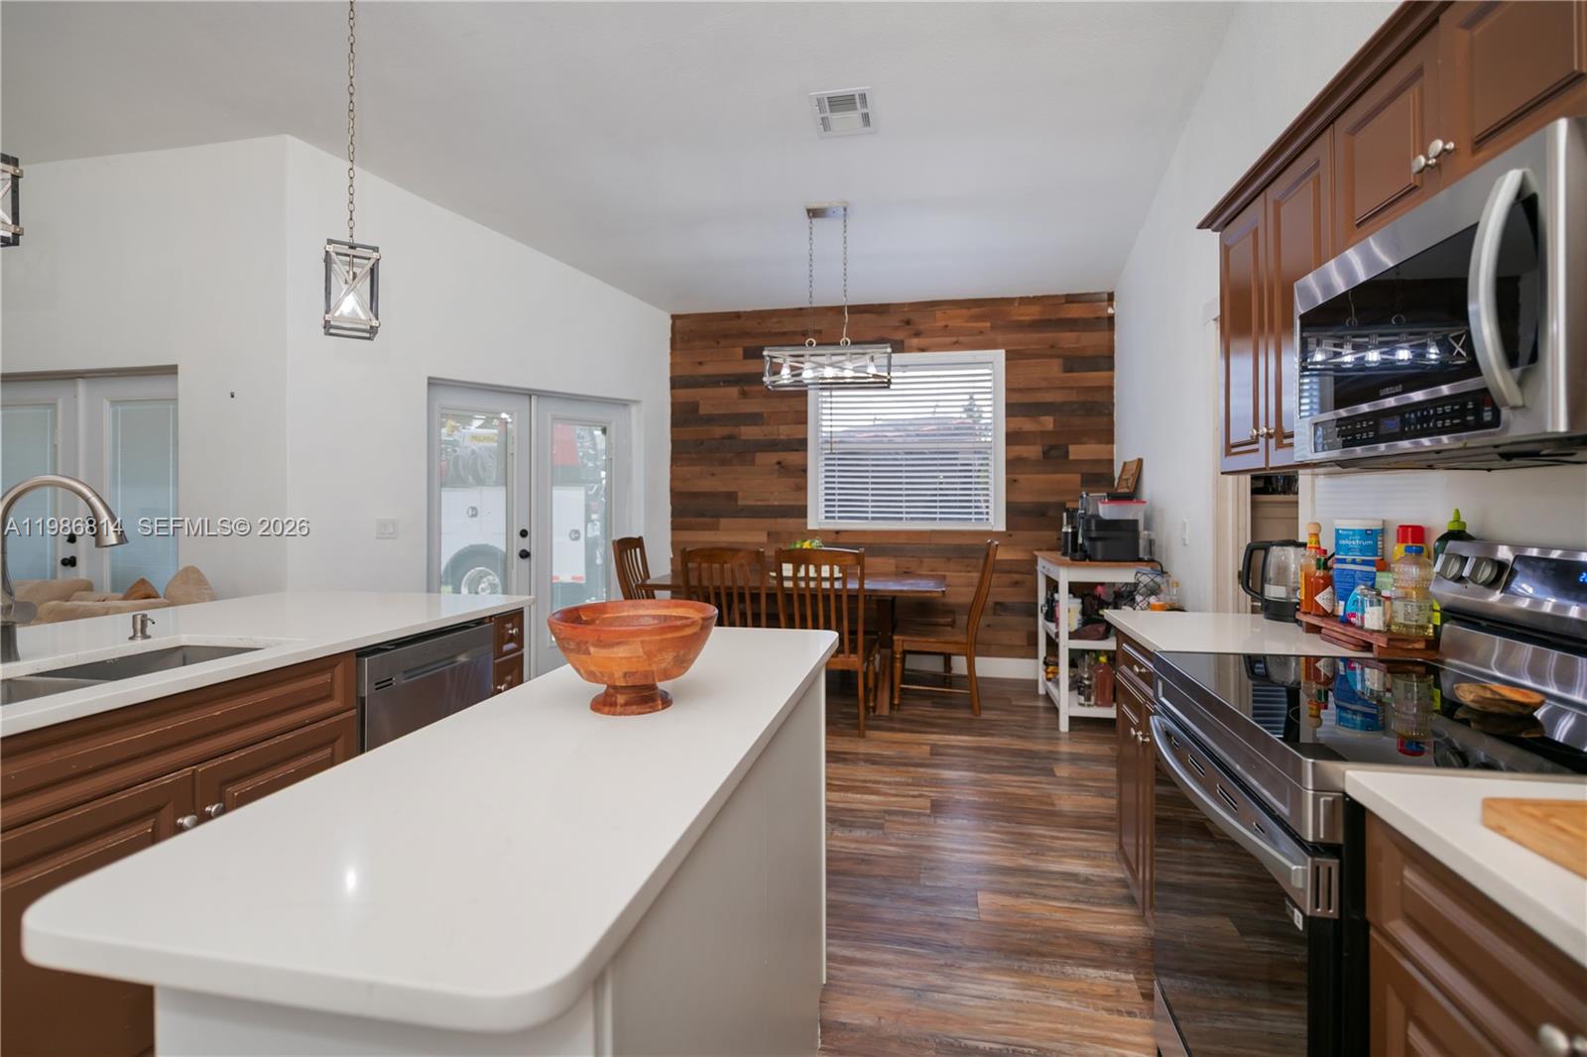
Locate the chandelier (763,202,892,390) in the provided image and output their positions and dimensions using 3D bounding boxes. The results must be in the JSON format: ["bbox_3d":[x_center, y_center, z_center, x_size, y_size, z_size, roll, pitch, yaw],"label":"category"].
[{"bbox_3d":[0.210,-1.366,4.392,0.741,1.023,0.272,0,2,11],"label":"chandelier"}]

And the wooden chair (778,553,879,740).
[{"bbox_3d":[0.197,0.600,4.242,0.504,1.020,0.575,0,2,11],"label":"wooden chair"}]

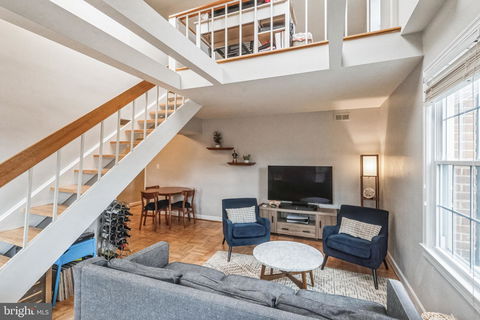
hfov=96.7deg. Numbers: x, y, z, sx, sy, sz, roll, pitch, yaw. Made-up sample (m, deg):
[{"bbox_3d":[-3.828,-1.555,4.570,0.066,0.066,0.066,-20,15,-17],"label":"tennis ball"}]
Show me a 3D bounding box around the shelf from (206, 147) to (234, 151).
[{"bbox_3d":[-0.446,-0.249,4.880,0.630,0.050,0.140,0,0,20],"label":"shelf"}]

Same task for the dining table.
[{"bbox_3d":[-1.600,1.069,4.780,1.060,0.750,1.060,0,0,20],"label":"dining table"}]

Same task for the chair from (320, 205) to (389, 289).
[{"bbox_3d":[1.600,1.112,2.952,0.679,0.788,0.715,0,-1,45],"label":"chair"}]

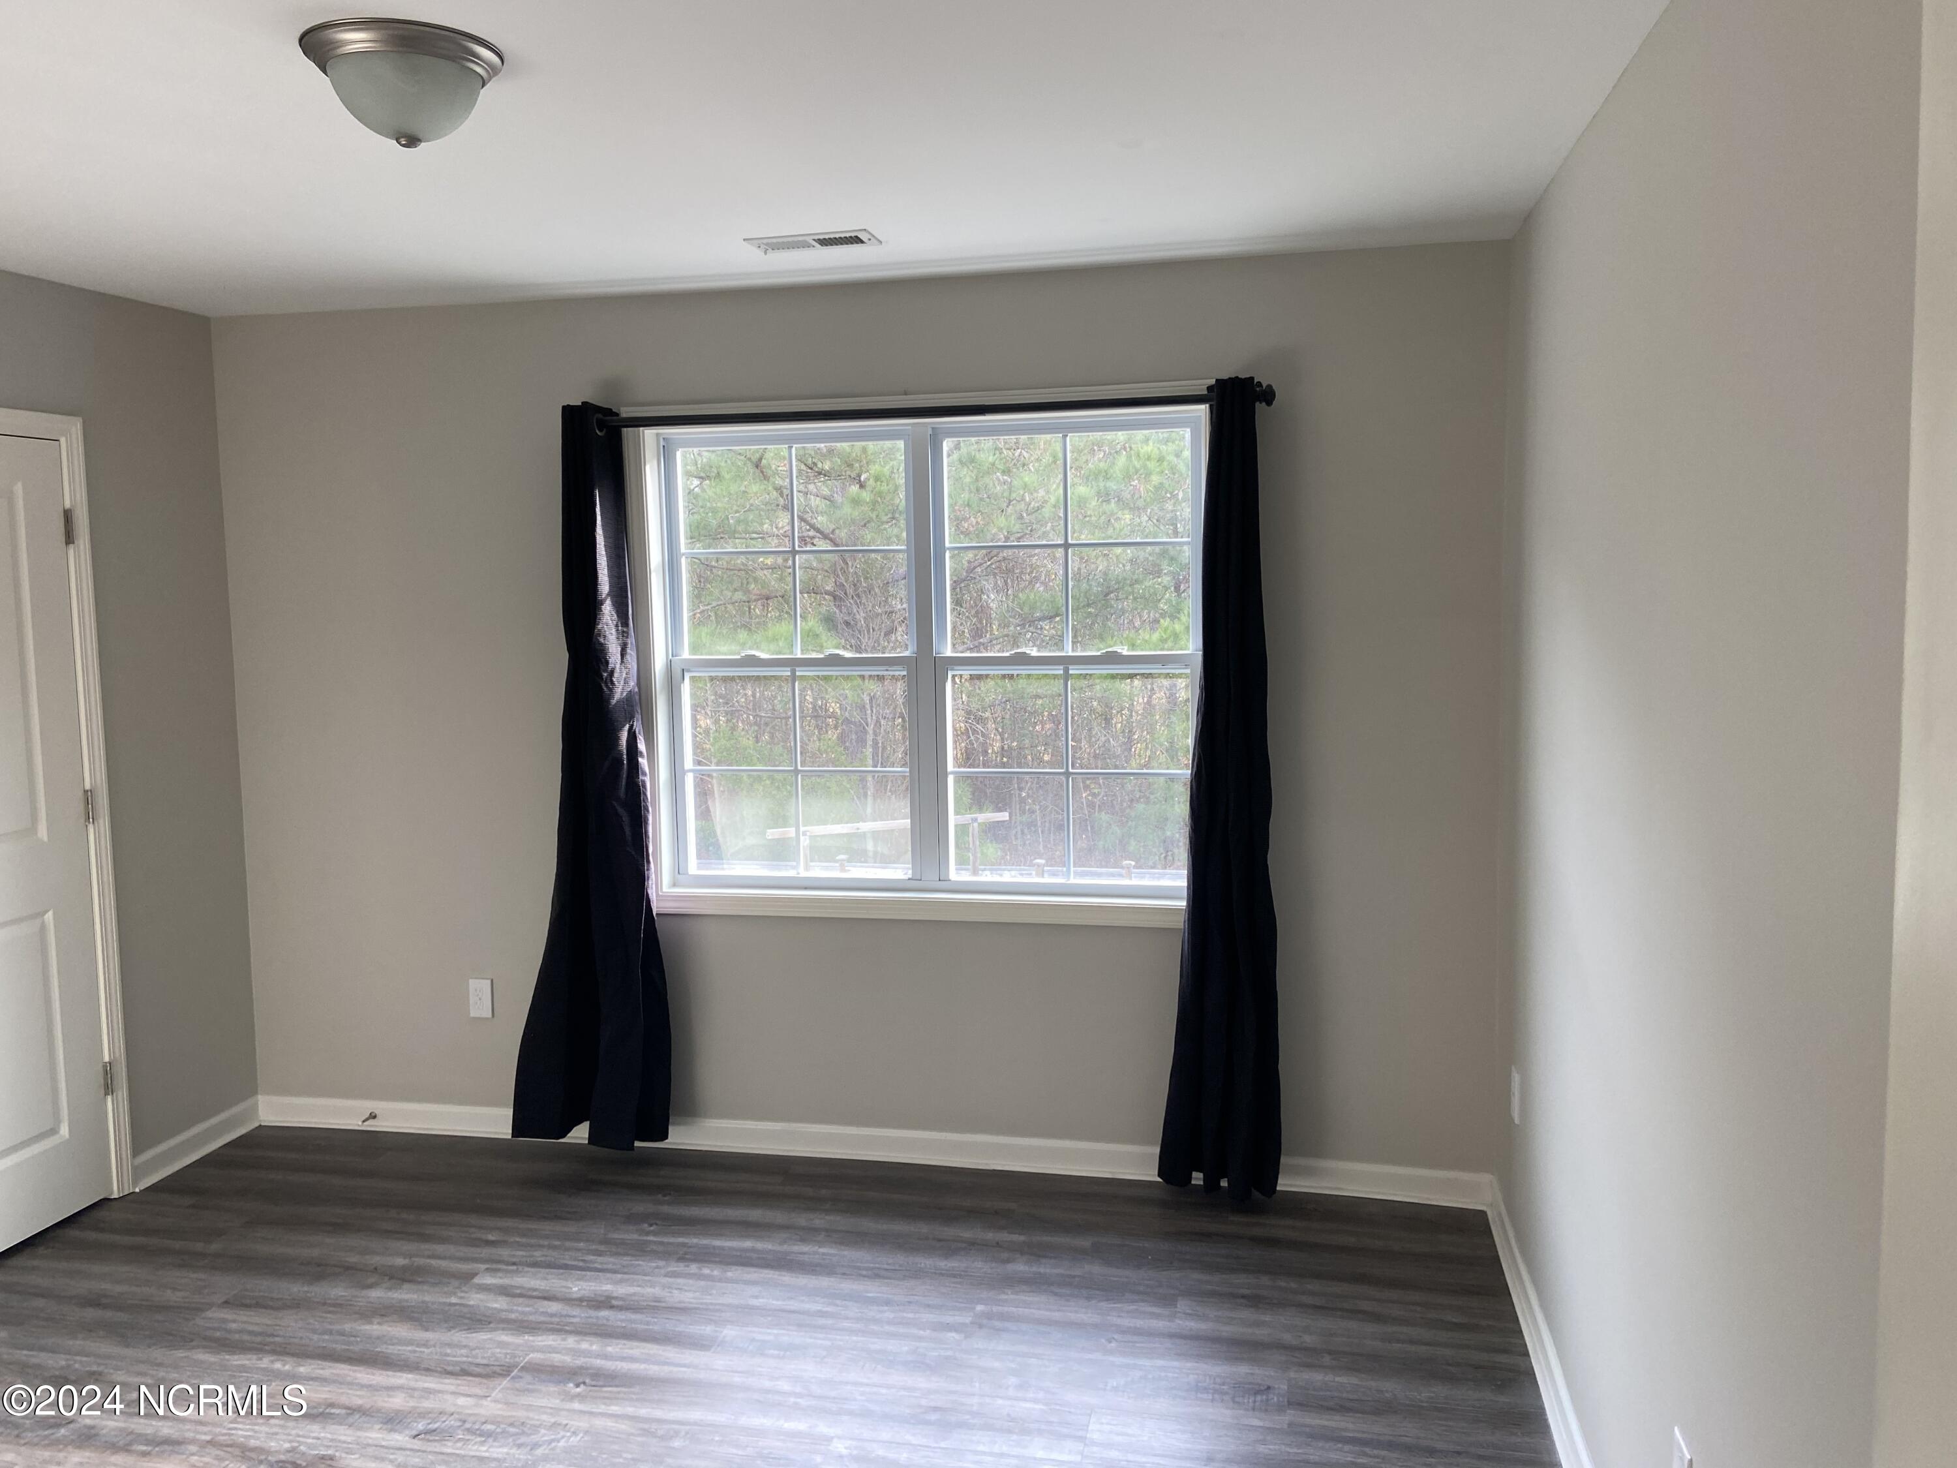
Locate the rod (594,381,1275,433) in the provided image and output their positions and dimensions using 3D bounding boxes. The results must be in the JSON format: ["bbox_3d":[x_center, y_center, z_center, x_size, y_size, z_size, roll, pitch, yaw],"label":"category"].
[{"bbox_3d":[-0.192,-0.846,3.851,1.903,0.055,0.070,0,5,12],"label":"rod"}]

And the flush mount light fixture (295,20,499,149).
[{"bbox_3d":[-0.885,-0.982,2.271,0.295,0.142,0.295,0,5,12],"label":"flush mount light fixture"}]

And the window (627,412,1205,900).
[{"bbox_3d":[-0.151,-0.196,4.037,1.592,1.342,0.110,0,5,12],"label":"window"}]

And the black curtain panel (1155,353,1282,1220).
[{"bbox_3d":[0.620,0.162,3.764,0.310,2.103,0.170,0,5,12],"label":"black curtain panel"}]

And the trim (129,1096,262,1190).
[{"bbox_3d":[-2.275,1.191,4.292,0.020,0.098,0.511,0,5,12],"label":"trim"}]

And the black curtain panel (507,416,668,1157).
[{"bbox_3d":[-1.107,0.142,4.127,0.451,2.093,0.180,0,5,12],"label":"black curtain panel"}]

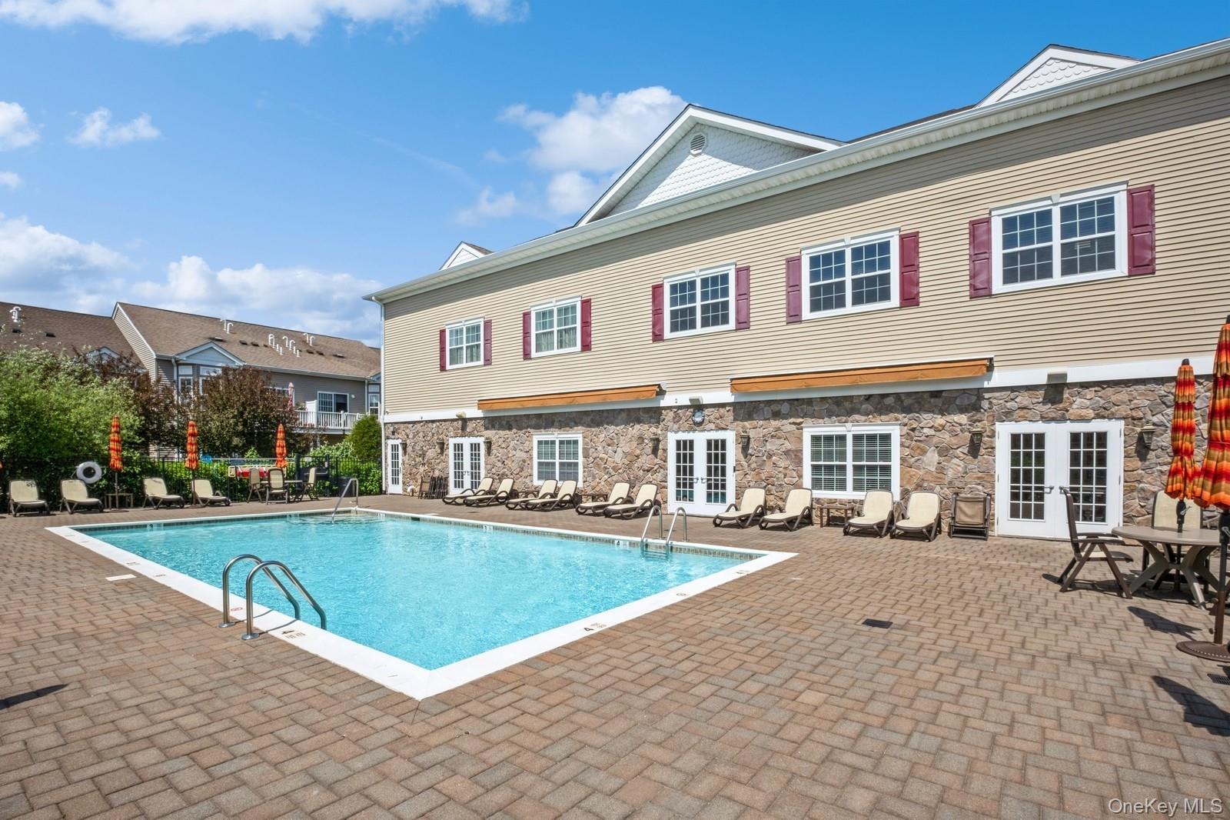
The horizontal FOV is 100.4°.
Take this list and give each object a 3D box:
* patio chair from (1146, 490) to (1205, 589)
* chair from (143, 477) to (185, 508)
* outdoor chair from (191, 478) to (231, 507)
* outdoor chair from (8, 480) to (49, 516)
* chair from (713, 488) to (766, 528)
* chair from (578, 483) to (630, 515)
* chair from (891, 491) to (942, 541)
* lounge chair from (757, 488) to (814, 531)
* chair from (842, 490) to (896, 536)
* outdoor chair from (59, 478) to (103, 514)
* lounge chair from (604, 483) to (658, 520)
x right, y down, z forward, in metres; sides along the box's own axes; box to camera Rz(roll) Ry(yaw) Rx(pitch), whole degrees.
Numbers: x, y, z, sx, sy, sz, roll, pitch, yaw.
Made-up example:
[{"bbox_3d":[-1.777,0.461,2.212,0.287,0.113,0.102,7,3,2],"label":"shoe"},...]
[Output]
[{"bbox_3d":[6.780,1.535,6.200,0.610,1.100,0.660,-4,-6,44],"label":"patio chair"},{"bbox_3d":[-13.625,2.487,15.482,1.680,0.840,0.710,-3,-6,34],"label":"chair"},{"bbox_3d":[-12.662,2.554,16.051,1.680,0.840,0.710,-4,-6,37],"label":"outdoor chair"},{"bbox_3d":[-15.502,2.284,13.545,1.680,0.840,0.710,-3,-6,34],"label":"outdoor chair"},{"bbox_3d":[2.874,2.188,11.558,0.710,0.790,1.650,-4,-6,37],"label":"chair"},{"bbox_3d":[-0.259,2.381,13.770,0.710,0.790,1.650,-4,-6,38],"label":"chair"},{"bbox_3d":[5.855,2.044,9.911,0.710,0.790,1.650,-4,-7,41],"label":"chair"},{"bbox_3d":[3.762,2.149,11.115,0.710,0.790,1.650,-4,-7,40],"label":"lounge chair"},{"bbox_3d":[5.171,2.083,10.358,0.710,0.790,1.650,-4,-6,39],"label":"chair"},{"bbox_3d":[-14.737,2.348,14.151,1.680,0.840,0.710,-3,-6,33],"label":"outdoor chair"},{"bbox_3d":[0.444,2.326,13.145,0.710,0.790,1.650,-4,-6,37],"label":"lounge chair"}]

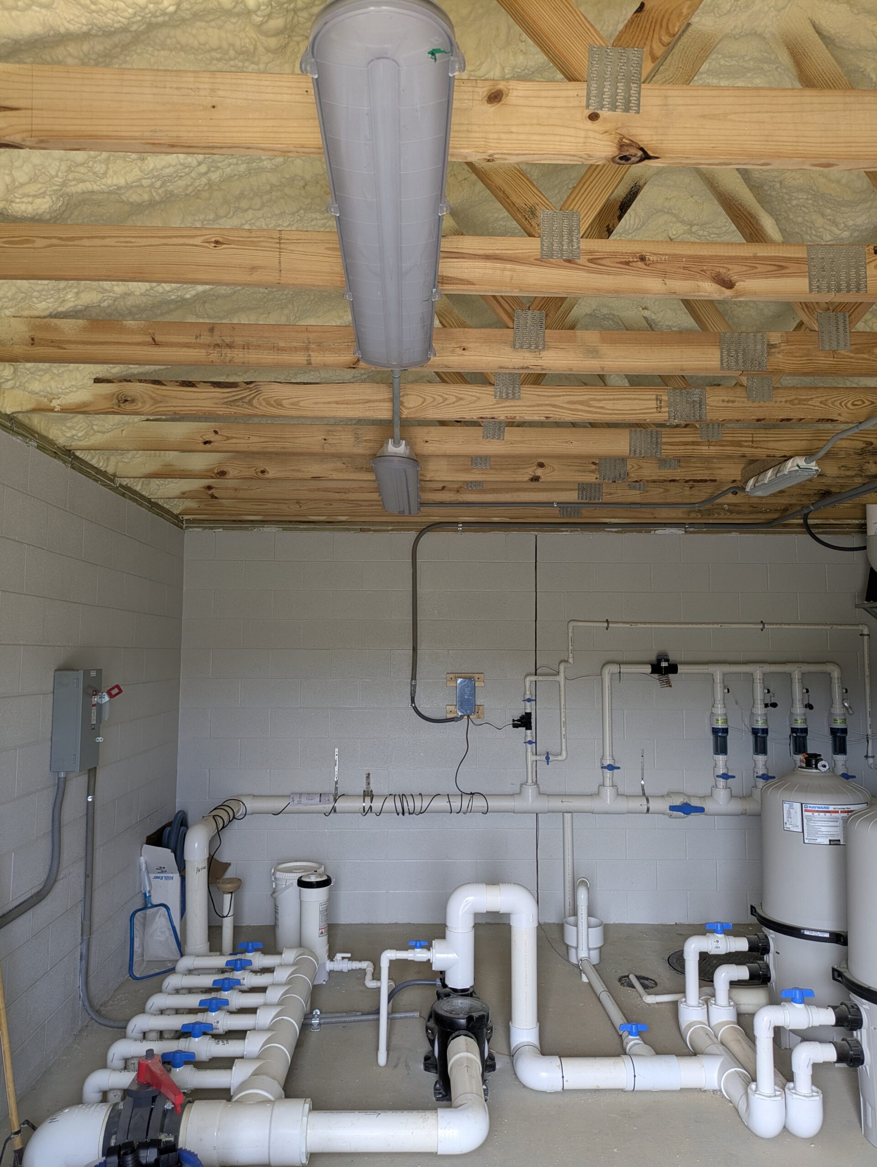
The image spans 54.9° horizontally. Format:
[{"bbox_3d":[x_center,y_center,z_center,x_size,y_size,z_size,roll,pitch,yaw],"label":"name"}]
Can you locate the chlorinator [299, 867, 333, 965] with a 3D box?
[{"bbox_3d":[-0.693,1.925,4.741,0.188,0.574,0.188,0,-5,0],"label":"chlorinator"}]

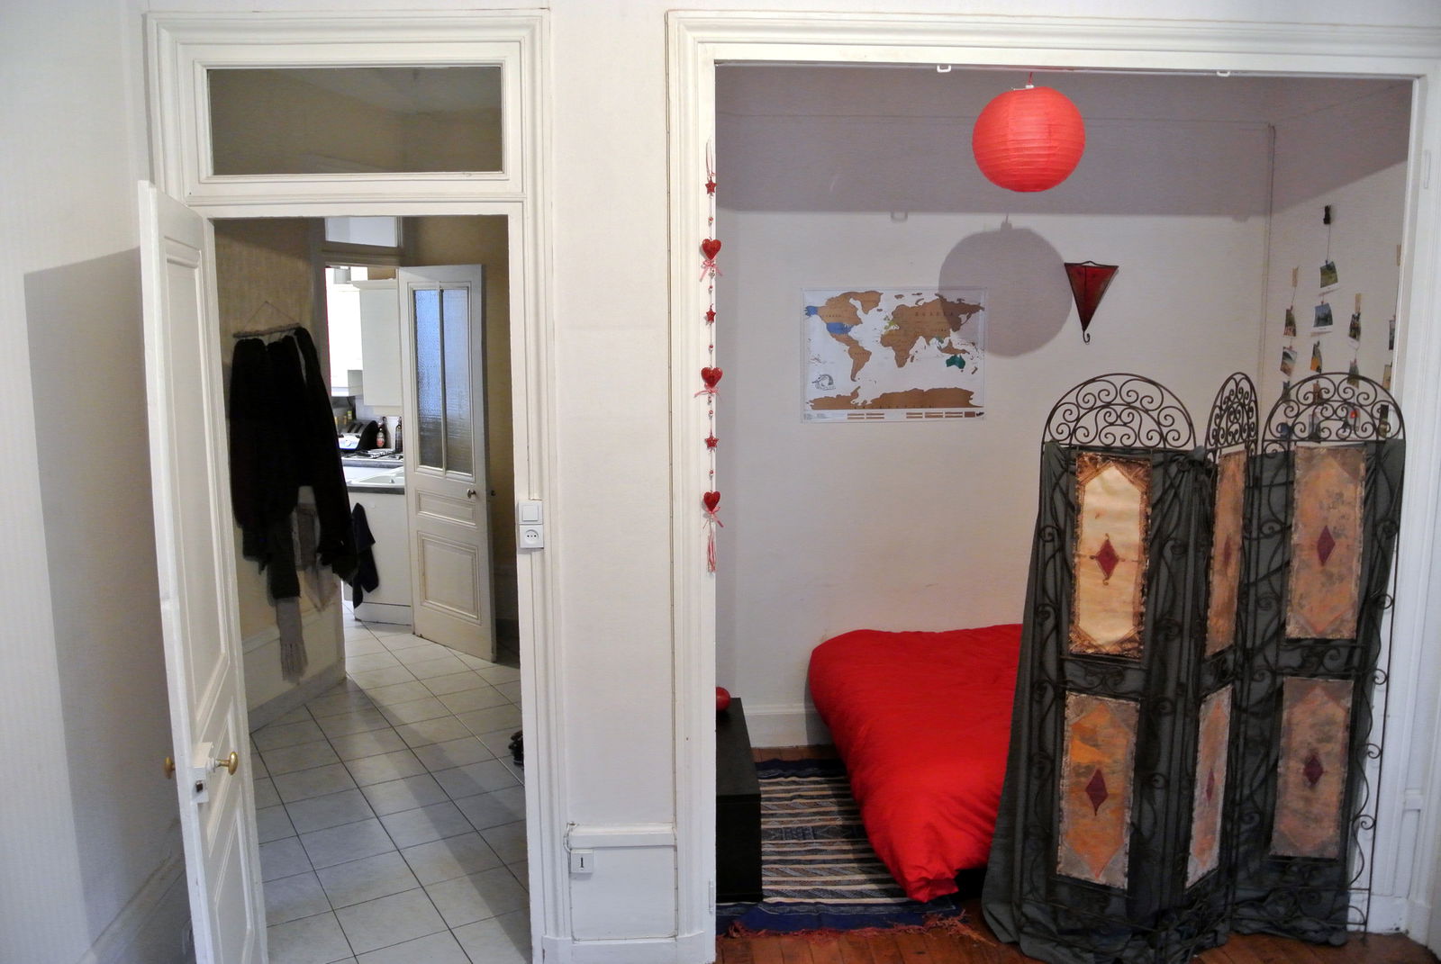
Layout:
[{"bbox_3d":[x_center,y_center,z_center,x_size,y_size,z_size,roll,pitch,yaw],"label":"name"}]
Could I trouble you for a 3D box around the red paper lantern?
[{"bbox_3d":[1.085,-1.206,3.801,0.405,0.380,0.405,-1,8,-2],"label":"red paper lantern"}]

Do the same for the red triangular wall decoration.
[{"bbox_3d":[1.627,-0.791,4.757,0.244,0.357,0.100,-1,8,-2],"label":"red triangular wall decoration"}]

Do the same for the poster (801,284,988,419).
[{"bbox_3d":[0.774,-0.559,4.802,0.822,0.592,0.015,-1,8,-2],"label":"poster"}]

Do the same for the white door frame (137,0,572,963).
[{"bbox_3d":[-0.986,0.108,3.115,1.051,2.754,0.160,-1,8,-2],"label":"white door frame"}]

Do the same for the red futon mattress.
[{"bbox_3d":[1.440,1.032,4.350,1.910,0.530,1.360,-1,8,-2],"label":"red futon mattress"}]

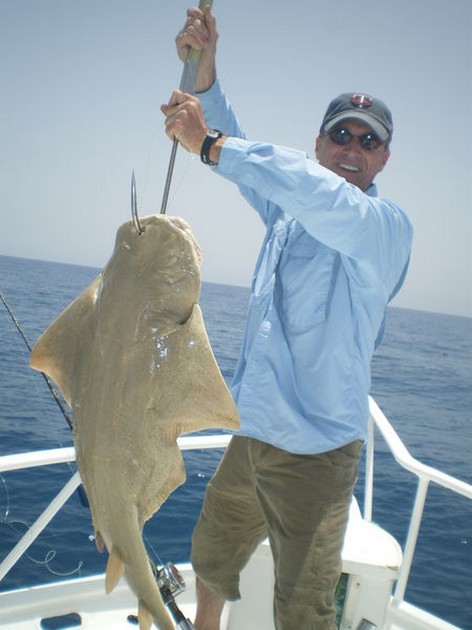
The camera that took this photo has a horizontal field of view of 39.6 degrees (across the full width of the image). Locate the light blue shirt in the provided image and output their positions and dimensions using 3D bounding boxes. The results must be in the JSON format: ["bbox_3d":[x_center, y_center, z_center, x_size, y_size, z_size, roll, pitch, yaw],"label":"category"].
[{"bbox_3d":[0.125,-0.092,1.680,0.623,0.820,0.465,10,0,-40],"label":"light blue shirt"}]

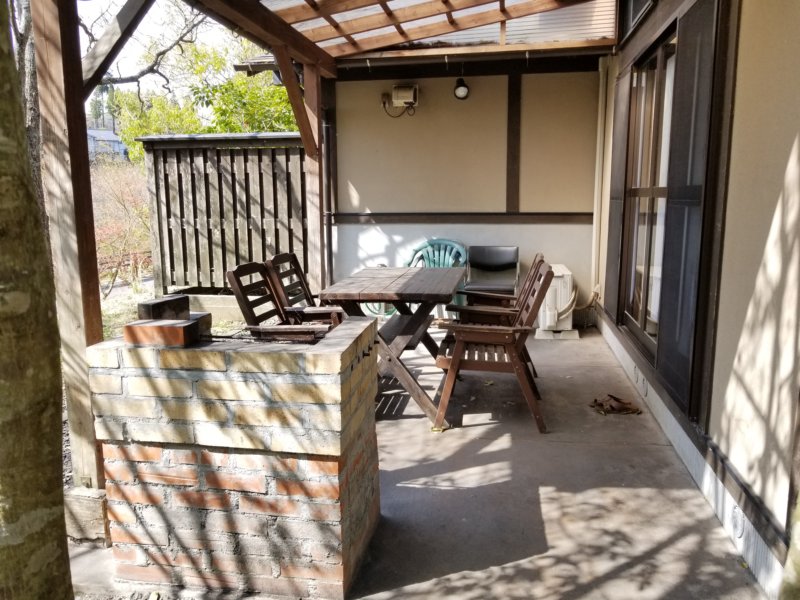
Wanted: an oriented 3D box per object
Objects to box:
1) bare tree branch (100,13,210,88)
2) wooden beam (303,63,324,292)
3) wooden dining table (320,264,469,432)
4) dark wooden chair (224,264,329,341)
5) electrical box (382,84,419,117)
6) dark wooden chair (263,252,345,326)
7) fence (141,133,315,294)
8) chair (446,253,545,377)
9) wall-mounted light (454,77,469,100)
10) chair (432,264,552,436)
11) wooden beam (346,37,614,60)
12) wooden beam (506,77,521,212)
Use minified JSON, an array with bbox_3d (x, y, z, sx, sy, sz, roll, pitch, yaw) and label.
[{"bbox_3d":[-3.180,-3.218,7.720,1.300,0.900,0.500,-4,10,-21],"label":"bare tree branch"},{"bbox_3d":[-0.712,-0.825,5.112,0.107,2.236,0.107,1,9,11],"label":"wooden beam"},{"bbox_3d":[0.023,0.236,3.960,0.738,0.760,1.309,1,9,8],"label":"wooden dining table"},{"bbox_3d":[-0.615,0.255,3.641,0.620,0.950,0.600,1,10,11],"label":"dark wooden chair"},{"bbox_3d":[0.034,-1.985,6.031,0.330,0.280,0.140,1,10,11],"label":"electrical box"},{"bbox_3d":[-0.543,0.157,4.215,0.620,0.950,0.600,1,10,11],"label":"dark wooden chair"},{"bbox_3d":[-1.884,-0.910,6.728,2.120,1.810,0.160,1,10,11],"label":"fence"},{"bbox_3d":[0.693,0.142,4.245,0.630,0.950,0.600,1,10,11],"label":"chair"},{"bbox_3d":[0.572,-1.963,5.571,0.135,0.215,0.190,1,9,11],"label":"wall-mounted light"},{"bbox_3d":[0.552,0.225,3.526,0.615,0.915,0.600,1,9,8],"label":"chair"},{"bbox_3d":[0.649,-2.256,5.436,2.463,0.070,0.060,1,9,11],"label":"wooden beam"},{"bbox_3d":[1.085,-1.487,5.736,0.124,1.290,0.060,1,9,11],"label":"wooden beam"}]

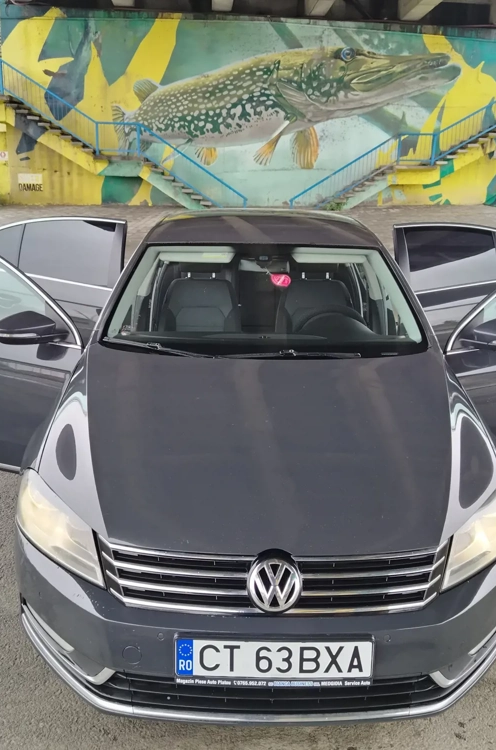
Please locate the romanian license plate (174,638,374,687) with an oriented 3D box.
[{"bbox_3d":[0.071,0.761,1.836,0.530,0.132,0.020,1,17,0],"label":"romanian license plate"}]

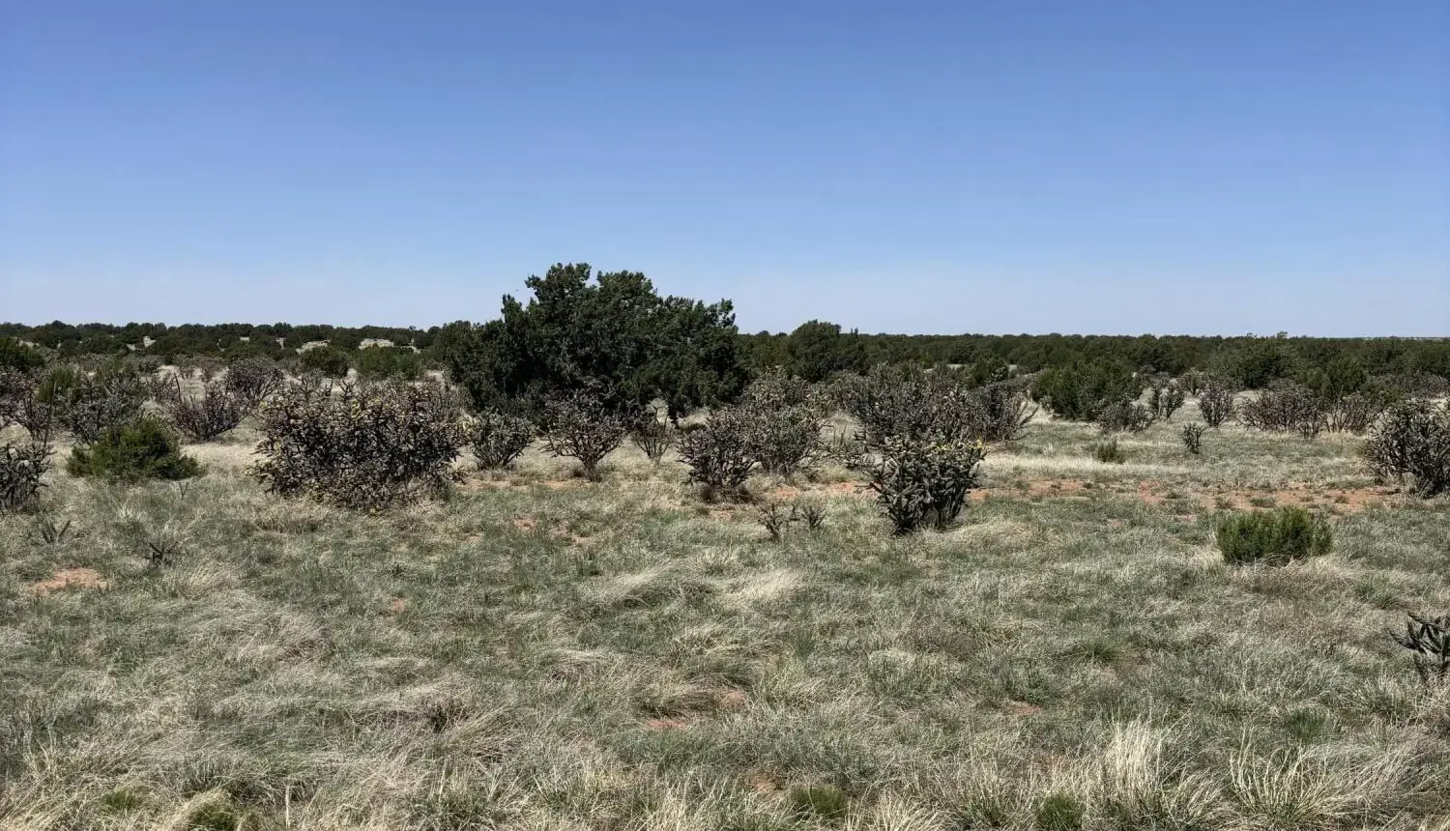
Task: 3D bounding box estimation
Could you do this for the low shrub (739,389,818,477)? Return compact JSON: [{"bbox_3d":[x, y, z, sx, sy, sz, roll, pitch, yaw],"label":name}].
[{"bbox_3d":[0.683,0.228,18.456,1.030,1.120,0.980,0,3,2],"label":"low shrub"}]

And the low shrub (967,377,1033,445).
[{"bbox_3d":[4.700,-0.093,24.869,1.170,1.130,1.050,1,3,11],"label":"low shrub"}]

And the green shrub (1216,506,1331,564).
[{"bbox_3d":[4.518,0.960,11.932,0.935,0.419,0.748,2,3,21],"label":"green shrub"}]

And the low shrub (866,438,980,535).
[{"bbox_3d":[1.844,0.614,13.459,1.060,0.850,0.950,0,3,8],"label":"low shrub"}]

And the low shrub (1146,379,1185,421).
[{"bbox_3d":[9.575,-0.328,31.547,0.845,0.887,0.803,1,3,17],"label":"low shrub"}]

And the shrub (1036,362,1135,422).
[{"bbox_3d":[7.948,-0.546,31.921,2.139,1.264,1.925,1,3,14],"label":"shrub"}]

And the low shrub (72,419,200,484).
[{"bbox_3d":[-7.339,0.397,18.074,1.621,0.738,1.459,-1,3,-22],"label":"low shrub"}]

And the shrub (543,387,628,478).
[{"bbox_3d":[-1.740,0.234,18.257,1.090,1.130,1.040,0,3,-5],"label":"shrub"}]

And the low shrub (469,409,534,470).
[{"bbox_3d":[-2.996,0.321,19.457,0.822,0.784,0.740,0,3,-9],"label":"low shrub"}]

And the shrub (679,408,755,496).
[{"bbox_3d":[-0.082,0.403,16.358,0.860,0.994,0.774,0,3,0],"label":"shrub"}]

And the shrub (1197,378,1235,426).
[{"bbox_3d":[9.989,-0.254,29.525,0.730,0.990,0.690,1,3,19],"label":"shrub"}]

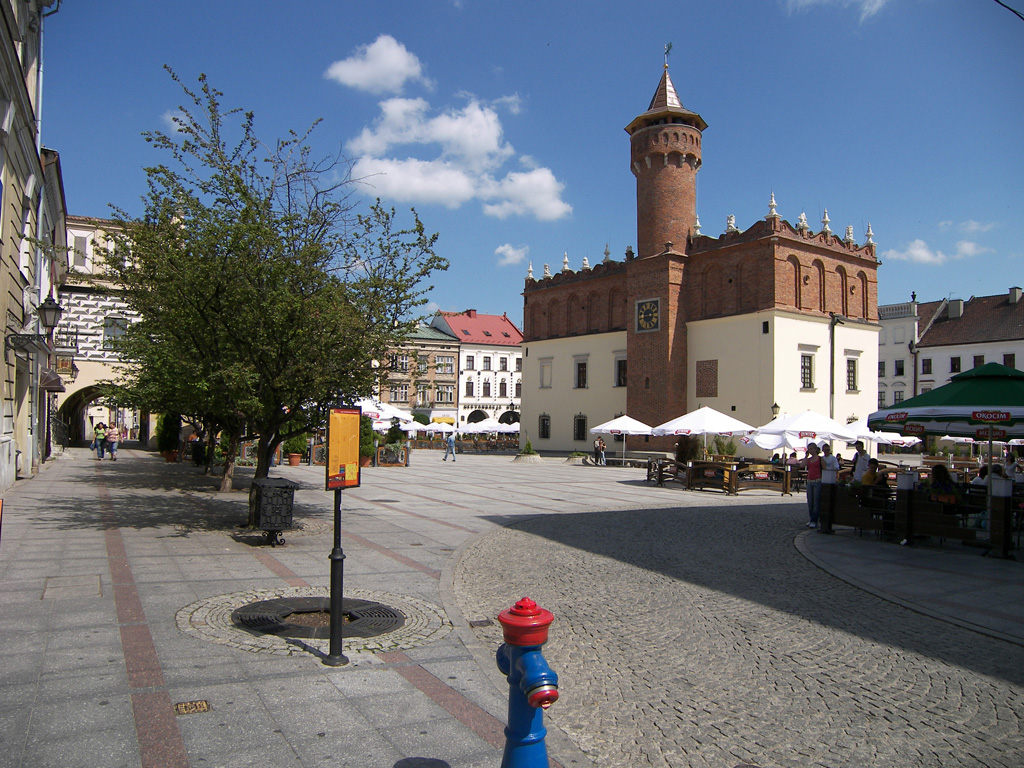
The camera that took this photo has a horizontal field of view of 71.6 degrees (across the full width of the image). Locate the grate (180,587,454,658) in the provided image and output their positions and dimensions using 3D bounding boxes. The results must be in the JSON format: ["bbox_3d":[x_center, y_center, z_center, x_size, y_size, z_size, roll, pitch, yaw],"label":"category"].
[{"bbox_3d":[-1.681,2.022,6.200,2.280,0.080,2.280,3,-5,0],"label":"grate"}]

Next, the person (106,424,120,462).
[{"bbox_3d":[-17.031,2.431,30.437,0.580,1.630,0.400,2,-3,-29],"label":"person"}]

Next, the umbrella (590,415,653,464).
[{"bbox_3d":[6.567,3.353,42.418,3.750,3.000,3.750,1,-3,0],"label":"umbrella"}]

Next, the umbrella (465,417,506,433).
[{"bbox_3d":[-2.102,4.370,62.923,3.800,2.800,3.800,1,-3,0],"label":"umbrella"}]

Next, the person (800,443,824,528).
[{"bbox_3d":[5.821,1.973,13.800,0.500,1.660,0.360,-1,-4,27],"label":"person"}]

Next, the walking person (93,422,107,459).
[{"bbox_3d":[-17.609,2.440,30.437,0.550,1.630,0.400,2,-3,-29],"label":"walking person"}]

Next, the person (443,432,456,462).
[{"bbox_3d":[-3.537,3.537,40.339,0.720,1.680,0.500,1,-3,-6],"label":"person"}]

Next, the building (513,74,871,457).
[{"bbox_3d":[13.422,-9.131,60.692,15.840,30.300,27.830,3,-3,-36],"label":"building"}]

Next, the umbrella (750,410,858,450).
[{"bbox_3d":[10.841,2.368,25.923,3.750,2.800,3.750,1,-3,0],"label":"umbrella"}]

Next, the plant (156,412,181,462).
[{"bbox_3d":[-14.998,2.336,31.000,1.030,2.180,1.030,1,-3,0],"label":"plant"}]

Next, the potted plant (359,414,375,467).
[{"bbox_3d":[-6.706,2.586,32.500,0.880,2.380,0.880,1,-3,0],"label":"potted plant"}]

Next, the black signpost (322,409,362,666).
[{"bbox_3d":[-1.321,1.147,5.478,0.200,1.950,0.390,-1,-3,27],"label":"black signpost"}]

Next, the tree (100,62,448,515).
[{"bbox_3d":[-4.115,-1.486,12.200,5.500,7.700,5.300,1,-3,0],"label":"tree"}]

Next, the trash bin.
[{"bbox_3d":[-3.529,1.889,10.589,0.570,1.000,0.500,2,-3,-29],"label":"trash bin"}]

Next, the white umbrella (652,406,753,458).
[{"bbox_3d":[7.988,2.438,29.231,3.000,3.020,3.000,2,-3,-33],"label":"white umbrella"}]

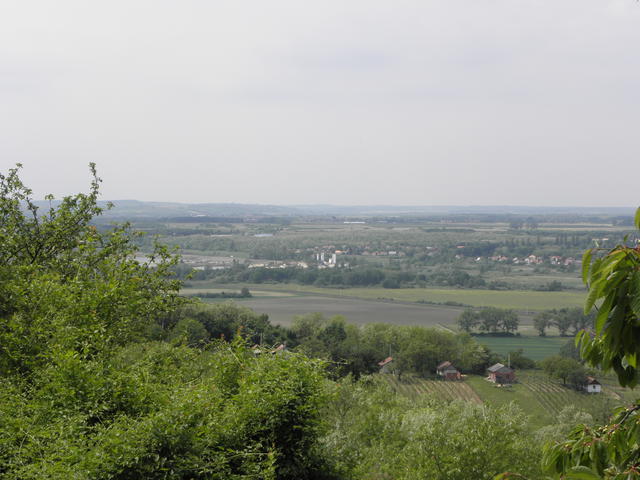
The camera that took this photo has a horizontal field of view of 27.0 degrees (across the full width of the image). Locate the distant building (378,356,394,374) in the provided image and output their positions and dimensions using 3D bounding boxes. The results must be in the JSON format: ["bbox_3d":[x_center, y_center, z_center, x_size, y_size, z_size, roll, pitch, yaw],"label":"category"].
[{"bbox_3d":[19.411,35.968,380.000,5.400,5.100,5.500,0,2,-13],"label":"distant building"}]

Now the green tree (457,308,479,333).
[{"bbox_3d":[72.021,39.307,650.000,10.500,12.000,10.500,0,2,0],"label":"green tree"}]

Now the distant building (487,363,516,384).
[{"bbox_3d":[50.257,36.905,368.000,6.600,5.500,6.000,0,2,-13],"label":"distant building"}]

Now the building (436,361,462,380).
[{"bbox_3d":[36.824,37.395,380.000,6.200,5.400,6.000,0,2,-12],"label":"building"}]

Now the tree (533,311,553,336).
[{"bbox_3d":[106.135,39.831,635.000,9.800,12.200,9.800,0,2,0],"label":"tree"}]

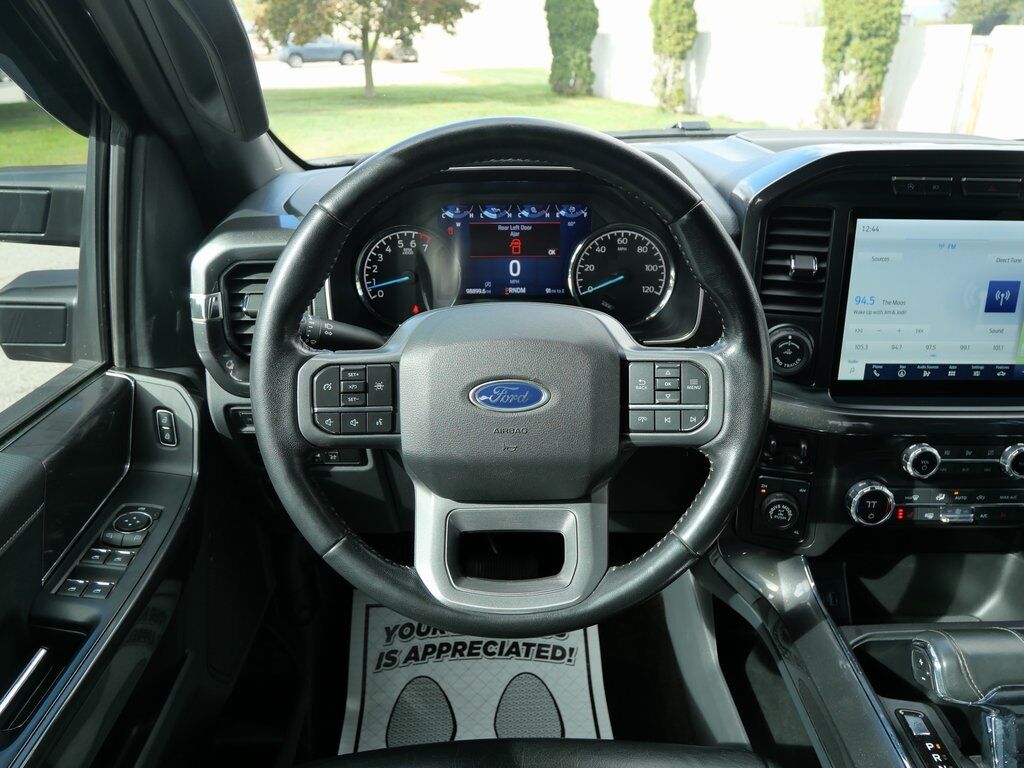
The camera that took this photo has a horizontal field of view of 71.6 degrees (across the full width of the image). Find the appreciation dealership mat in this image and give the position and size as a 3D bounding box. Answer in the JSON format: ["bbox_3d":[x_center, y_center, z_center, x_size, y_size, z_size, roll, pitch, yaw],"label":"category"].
[{"bbox_3d":[-0.055,0.530,1.077,0.425,0.070,0.455,-1,40,-2],"label":"appreciation dealership mat"}]

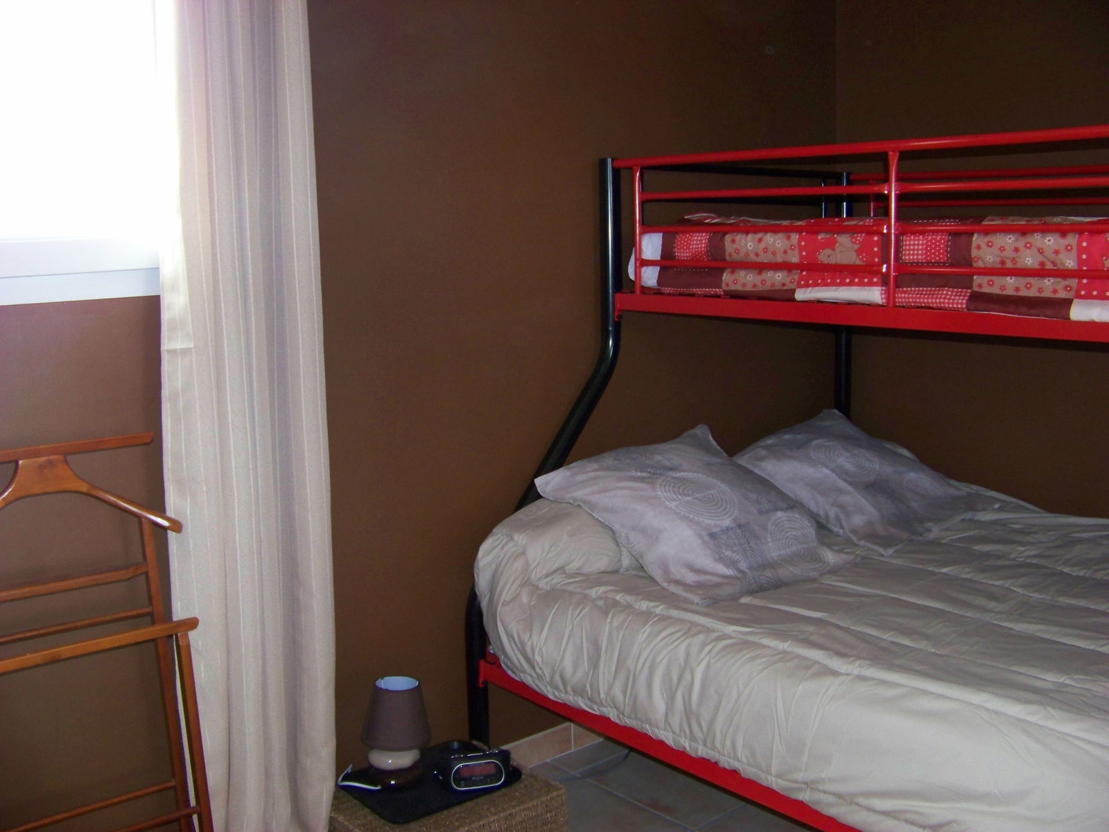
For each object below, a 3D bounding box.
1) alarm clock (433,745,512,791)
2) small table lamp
[{"bbox_3d":[-0.169,0.716,2.393,0.140,0.074,0.080,-3,10,-15],"label":"alarm clock"},{"bbox_3d":[-0.327,0.652,2.383,0.144,0.211,0.144,-1,9,0],"label":"small table lamp"}]

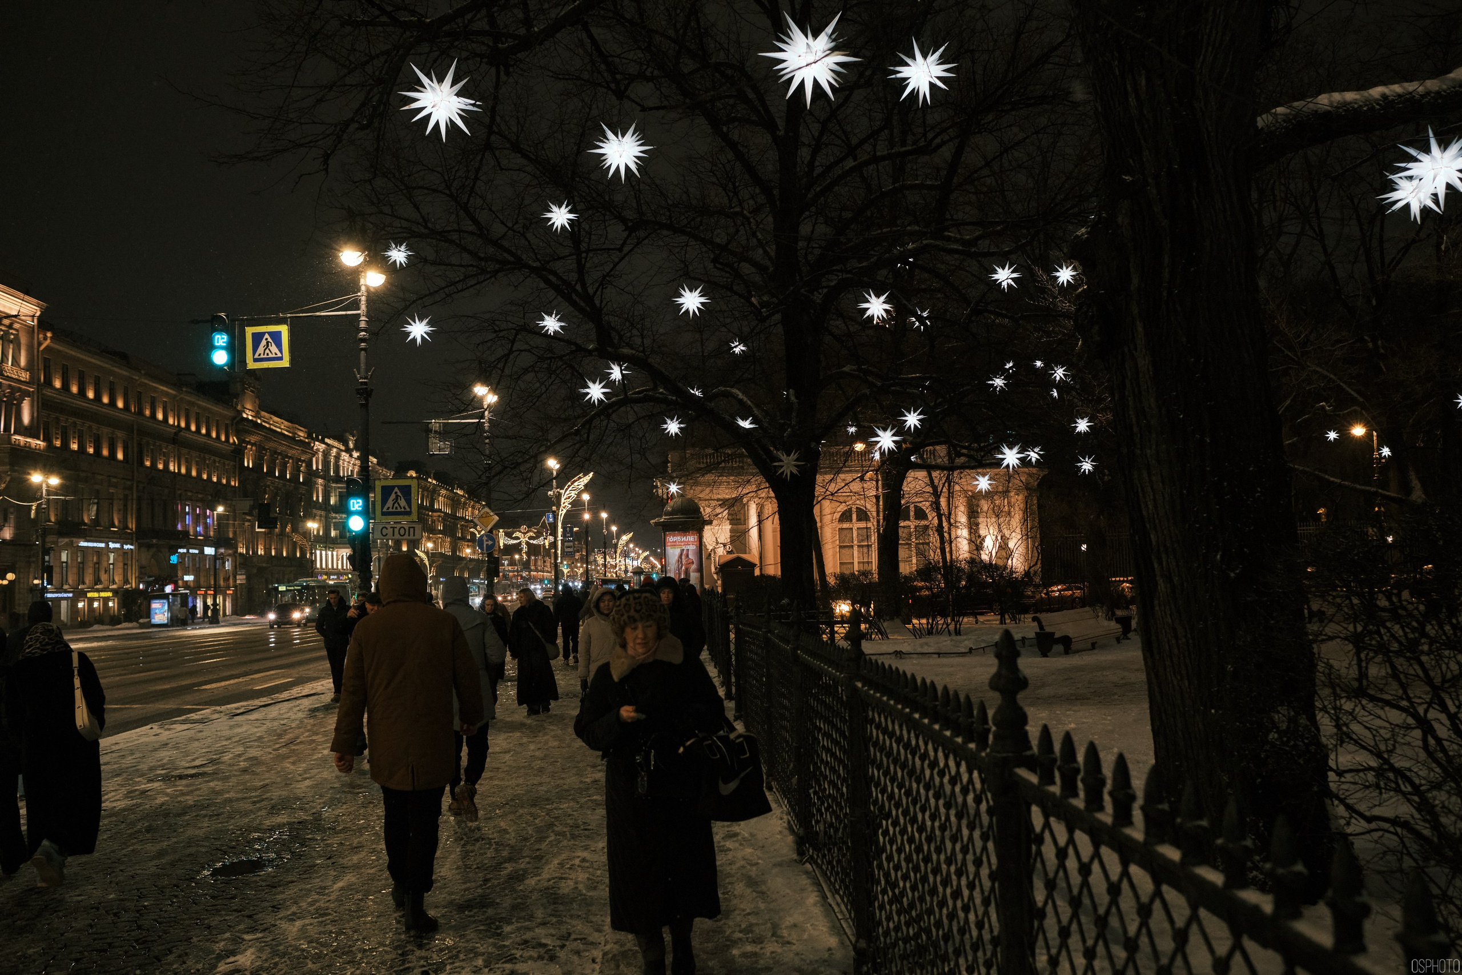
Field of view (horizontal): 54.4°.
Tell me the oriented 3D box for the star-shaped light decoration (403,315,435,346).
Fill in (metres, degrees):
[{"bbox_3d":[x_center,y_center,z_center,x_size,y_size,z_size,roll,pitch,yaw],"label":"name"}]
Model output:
[{"bbox_3d":[-6.550,-3.302,29.800,0.660,0.630,0.640,0,-4,-12],"label":"star-shaped light decoration"}]

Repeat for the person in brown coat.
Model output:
[{"bbox_3d":[-1.642,1.291,7.268,0.700,1.850,0.500,-1,-4,-3],"label":"person in brown coat"}]

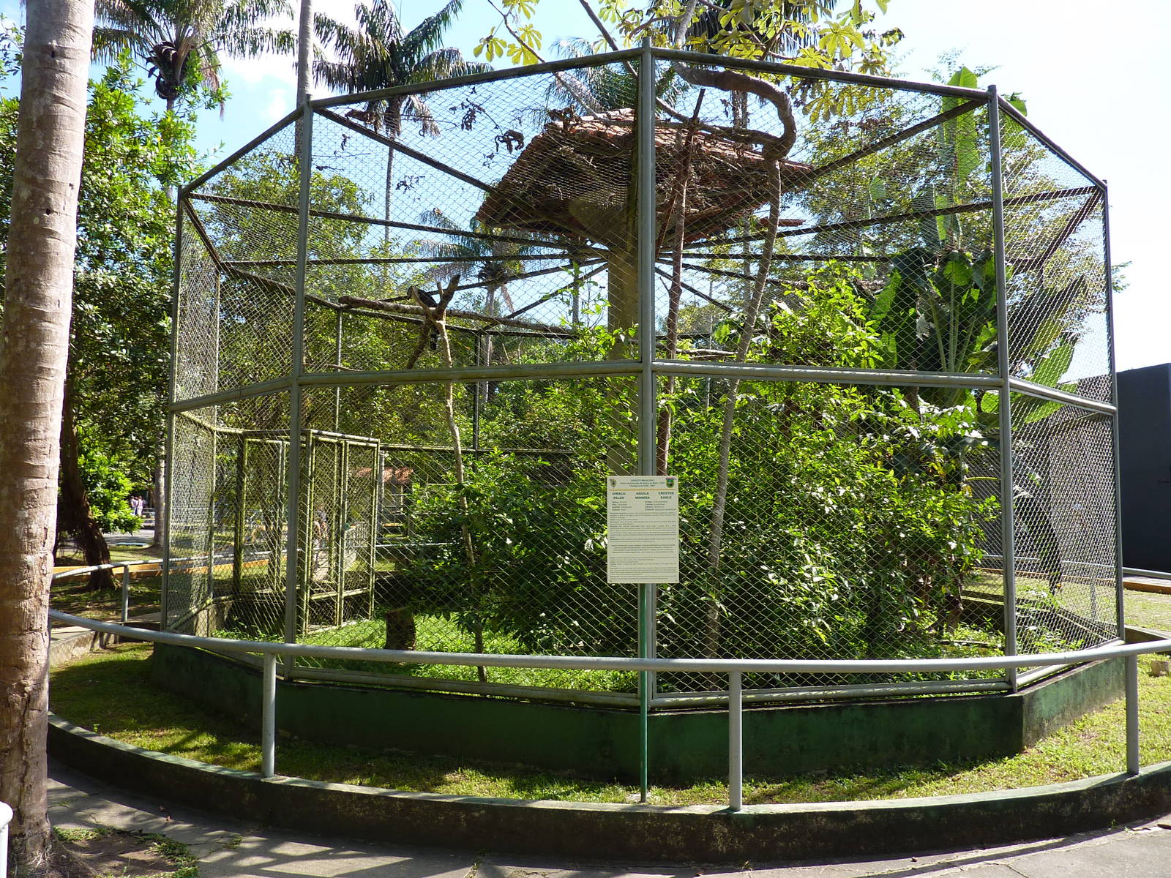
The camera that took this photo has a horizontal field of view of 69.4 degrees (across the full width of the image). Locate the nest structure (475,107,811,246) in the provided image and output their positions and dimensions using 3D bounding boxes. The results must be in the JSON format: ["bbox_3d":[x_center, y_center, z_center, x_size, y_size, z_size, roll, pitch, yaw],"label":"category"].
[{"bbox_3d":[0.506,-2.980,9.648,2.852,1.633,2.852,2,-4,-21],"label":"nest structure"}]

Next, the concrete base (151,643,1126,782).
[{"bbox_3d":[0.474,2.022,9.324,9.002,0.354,9.002,1,-4,-14],"label":"concrete base"}]

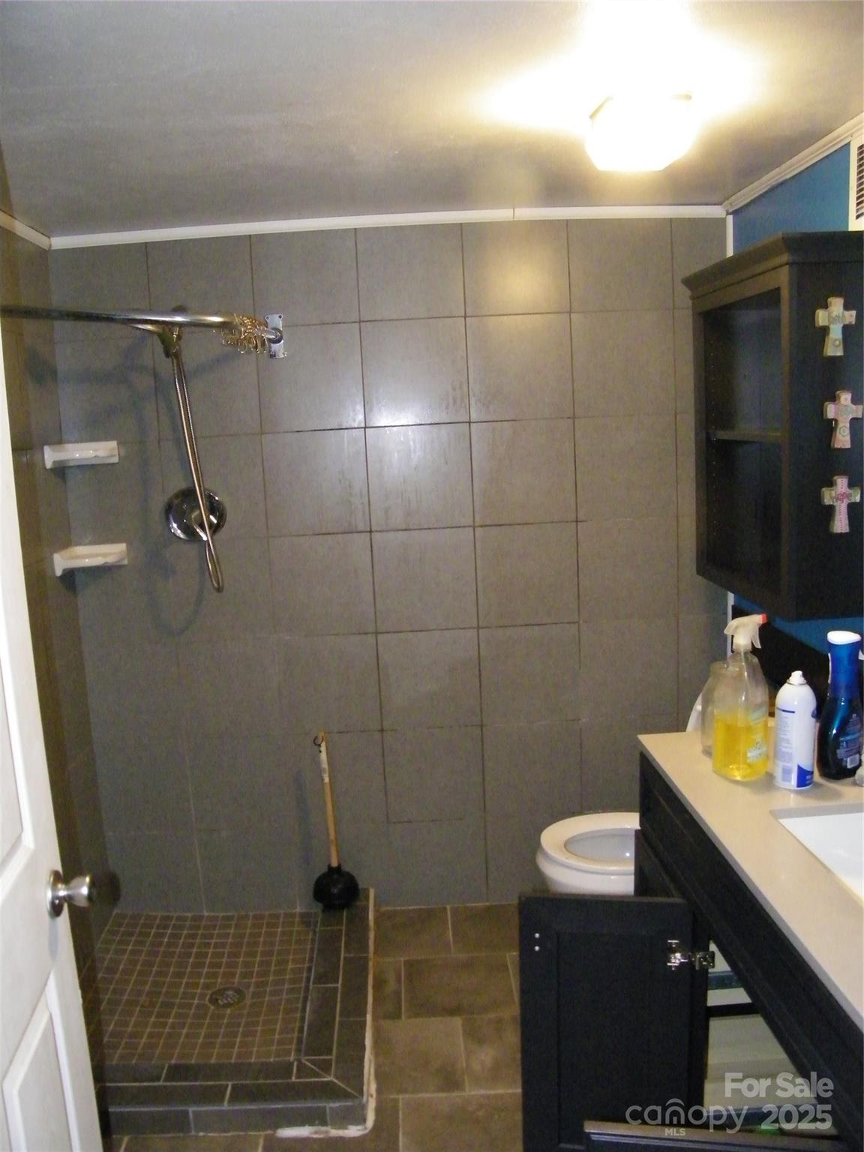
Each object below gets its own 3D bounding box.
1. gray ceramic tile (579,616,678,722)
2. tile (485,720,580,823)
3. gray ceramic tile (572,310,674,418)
[{"bbox_3d":[0.606,0.285,2.875,0.304,0.304,0.010,-3,8,0],"label":"gray ceramic tile"},{"bbox_3d":[0.314,0.602,2.908,0.303,0.303,0.010,-3,8,-1],"label":"tile"},{"bbox_3d":[0.563,-0.623,2.739,0.303,0.303,0.010,-3,8,-1],"label":"gray ceramic tile"}]

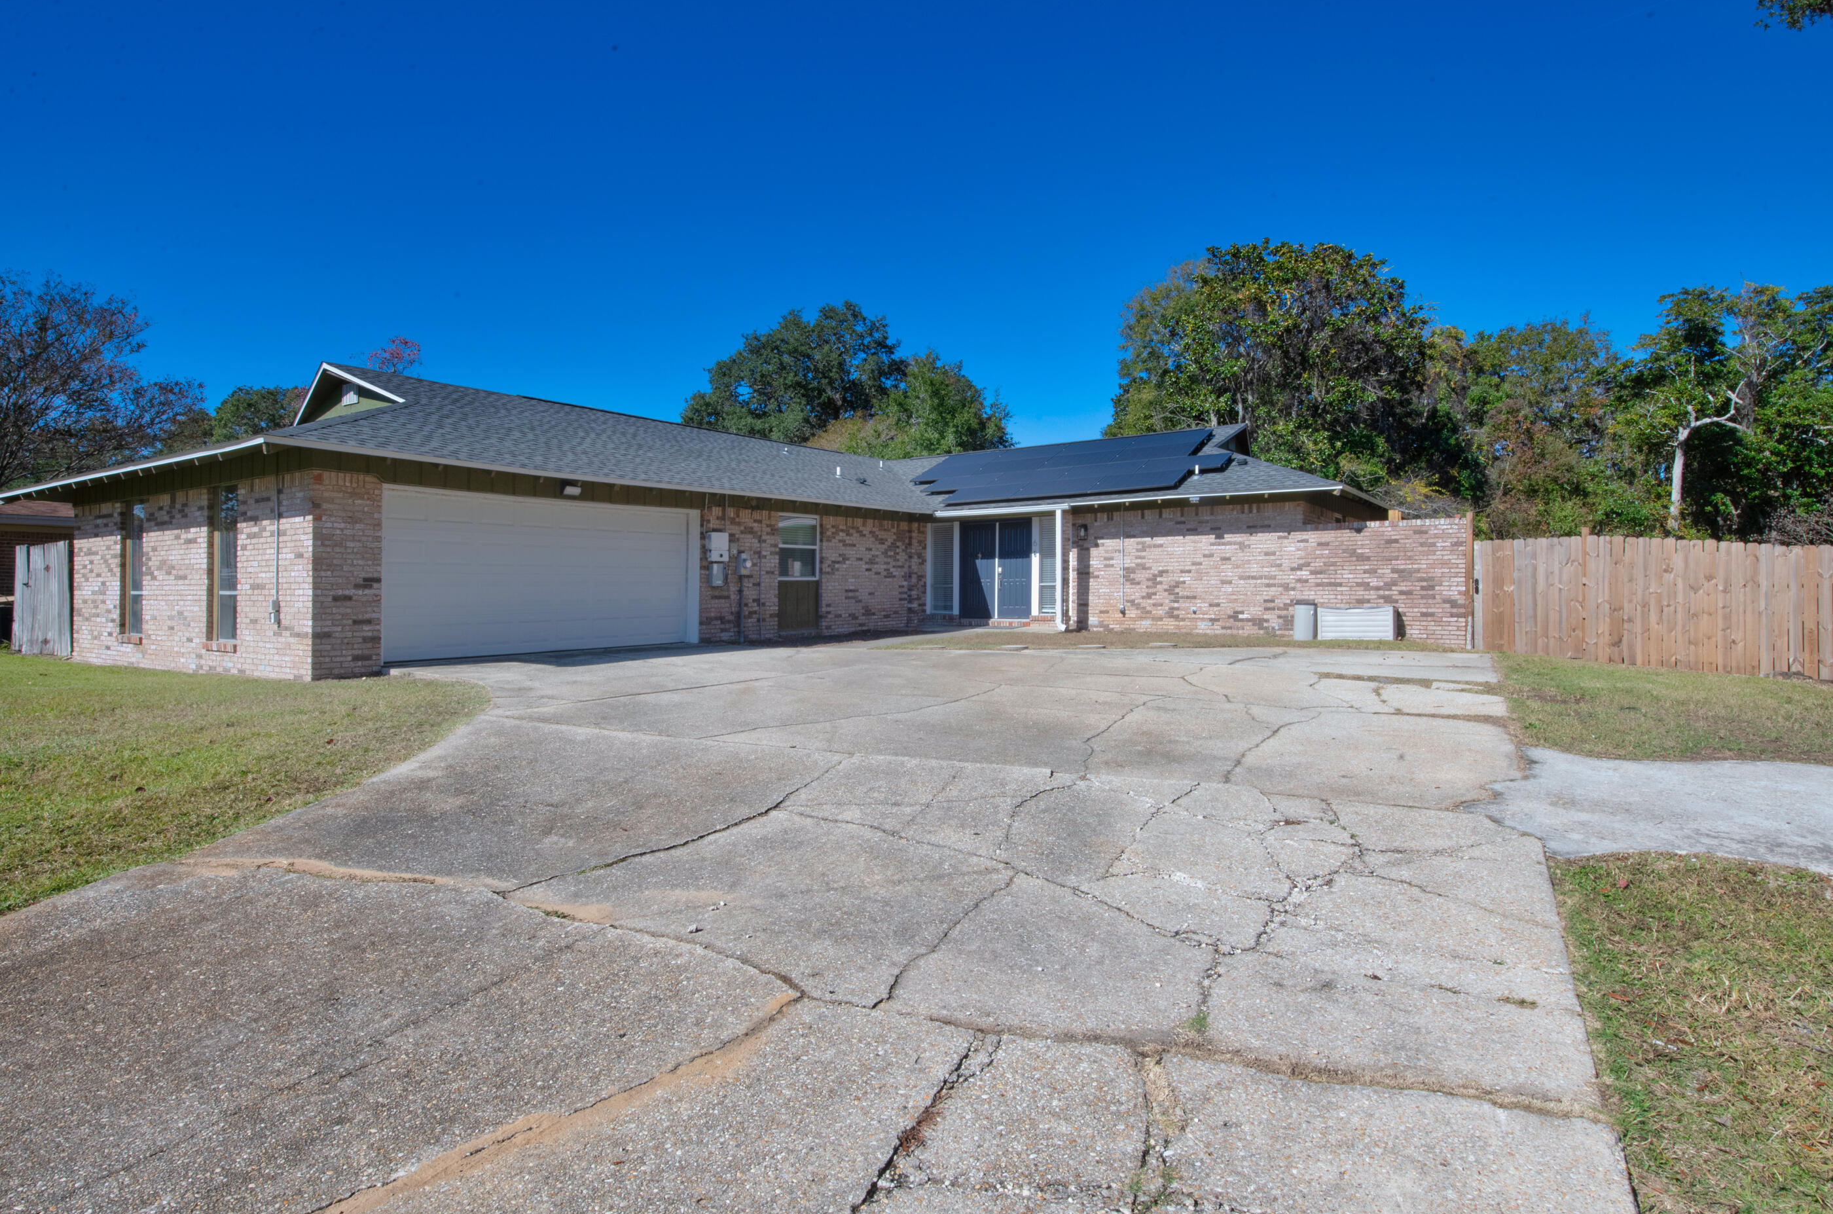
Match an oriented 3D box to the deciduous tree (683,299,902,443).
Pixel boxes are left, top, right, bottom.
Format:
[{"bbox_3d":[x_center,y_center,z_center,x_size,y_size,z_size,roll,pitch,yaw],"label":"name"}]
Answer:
[{"bbox_3d":[-6.100,-7.800,47.000,11.800,15.600,11.200,0,1,0],"label":"deciduous tree"}]

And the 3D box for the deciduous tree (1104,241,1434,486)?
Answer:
[{"bbox_3d":[11.900,-6.000,31.000,11.000,12.600,10.000,0,1,0],"label":"deciduous tree"}]

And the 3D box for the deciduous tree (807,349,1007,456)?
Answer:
[{"bbox_3d":[-0.270,-5.200,38.000,8.300,10.800,7.800,0,1,0],"label":"deciduous tree"}]

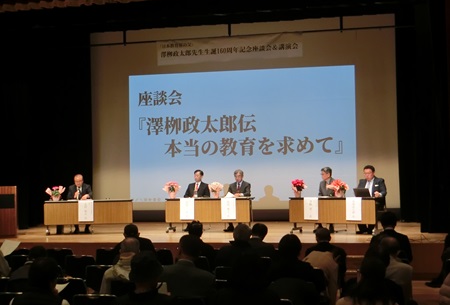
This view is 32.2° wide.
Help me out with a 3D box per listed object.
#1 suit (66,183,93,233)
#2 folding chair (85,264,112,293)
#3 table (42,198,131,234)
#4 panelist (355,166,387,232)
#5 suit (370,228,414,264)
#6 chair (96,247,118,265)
[{"bbox_3d":[-3.073,1.150,16.636,0.530,1.020,0.660,-1,-1,-5],"label":"suit"},{"bbox_3d":[-1.506,1.835,10.076,0.450,0.790,0.500,-1,-1,11],"label":"folding chair"},{"bbox_3d":[-2.849,1.352,16.343,1.800,0.700,0.500,-1,-1,-3],"label":"table"},{"bbox_3d":[2.868,0.926,15.388,0.560,1.320,0.780,-1,-1,22],"label":"panelist"},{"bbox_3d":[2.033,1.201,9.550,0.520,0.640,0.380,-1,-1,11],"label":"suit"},{"bbox_3d":[-1.419,1.697,10.357,0.430,0.810,0.500,-1,-1,14],"label":"chair"}]

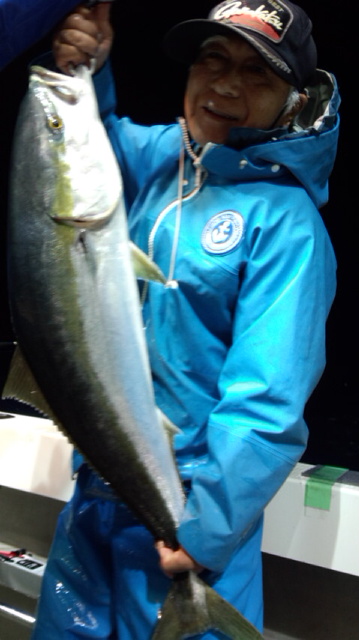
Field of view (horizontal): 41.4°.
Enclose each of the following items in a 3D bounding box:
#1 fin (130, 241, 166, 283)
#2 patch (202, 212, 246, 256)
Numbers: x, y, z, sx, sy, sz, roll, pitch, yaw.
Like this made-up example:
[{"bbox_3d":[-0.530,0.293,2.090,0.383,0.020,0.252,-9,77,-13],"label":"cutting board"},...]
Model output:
[{"bbox_3d":[-0.049,-0.087,0.730,0.035,0.082,0.017,-41,9,0],"label":"fin"},{"bbox_3d":[0.073,-0.147,0.800,0.082,0.082,0.008,24,-1,39],"label":"patch"}]

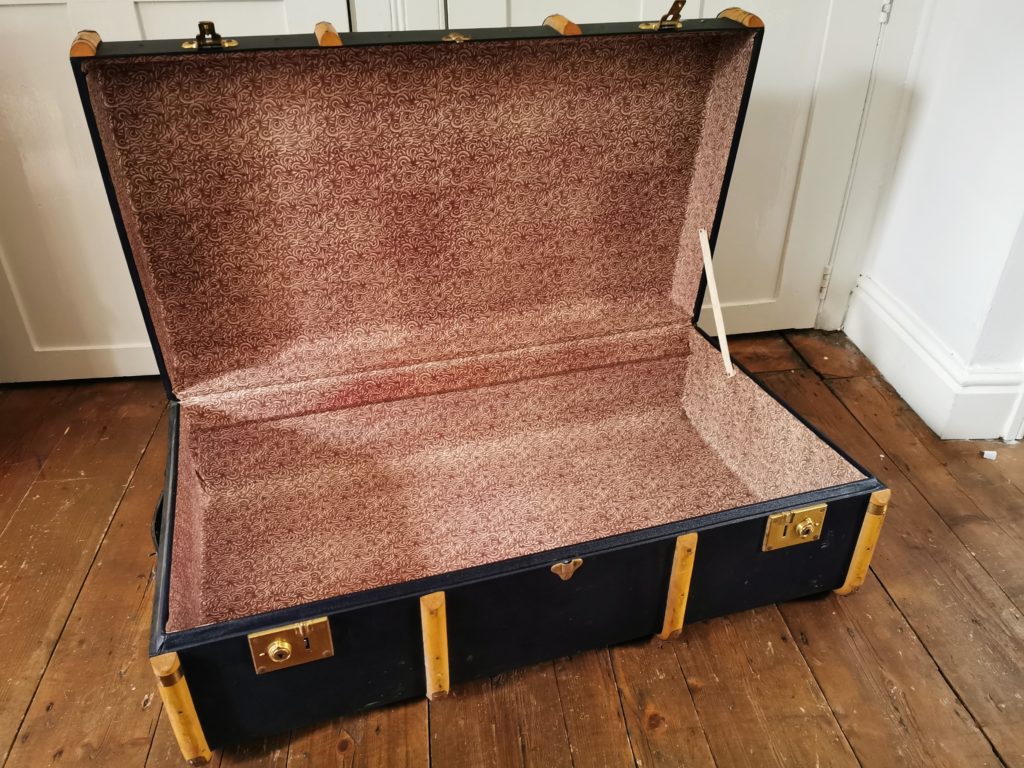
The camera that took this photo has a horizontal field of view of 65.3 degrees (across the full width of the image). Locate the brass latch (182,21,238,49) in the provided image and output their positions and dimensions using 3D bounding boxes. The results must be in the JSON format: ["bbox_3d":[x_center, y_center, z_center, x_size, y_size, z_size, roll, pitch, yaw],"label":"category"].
[{"bbox_3d":[-0.360,-0.416,0.949,0.066,0.034,0.045,-9,40,-15],"label":"brass latch"}]

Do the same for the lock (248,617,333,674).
[{"bbox_3d":[-0.235,0.286,0.857,0.083,0.059,0.015,-9,32,-15],"label":"lock"}]

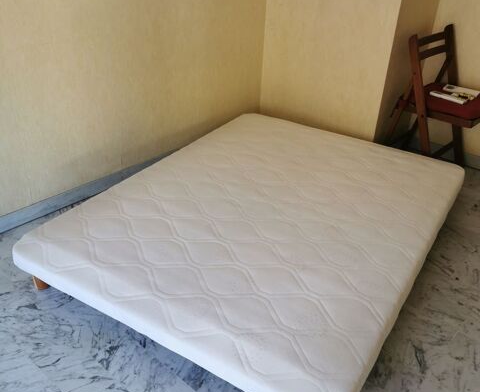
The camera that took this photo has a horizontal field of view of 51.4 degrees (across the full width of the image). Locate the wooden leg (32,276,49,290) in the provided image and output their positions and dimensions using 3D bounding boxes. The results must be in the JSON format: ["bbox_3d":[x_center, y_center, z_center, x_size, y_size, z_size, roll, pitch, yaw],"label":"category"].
[{"bbox_3d":[-0.815,0.314,2.037,0.065,0.140,0.065,19,34,26],"label":"wooden leg"}]

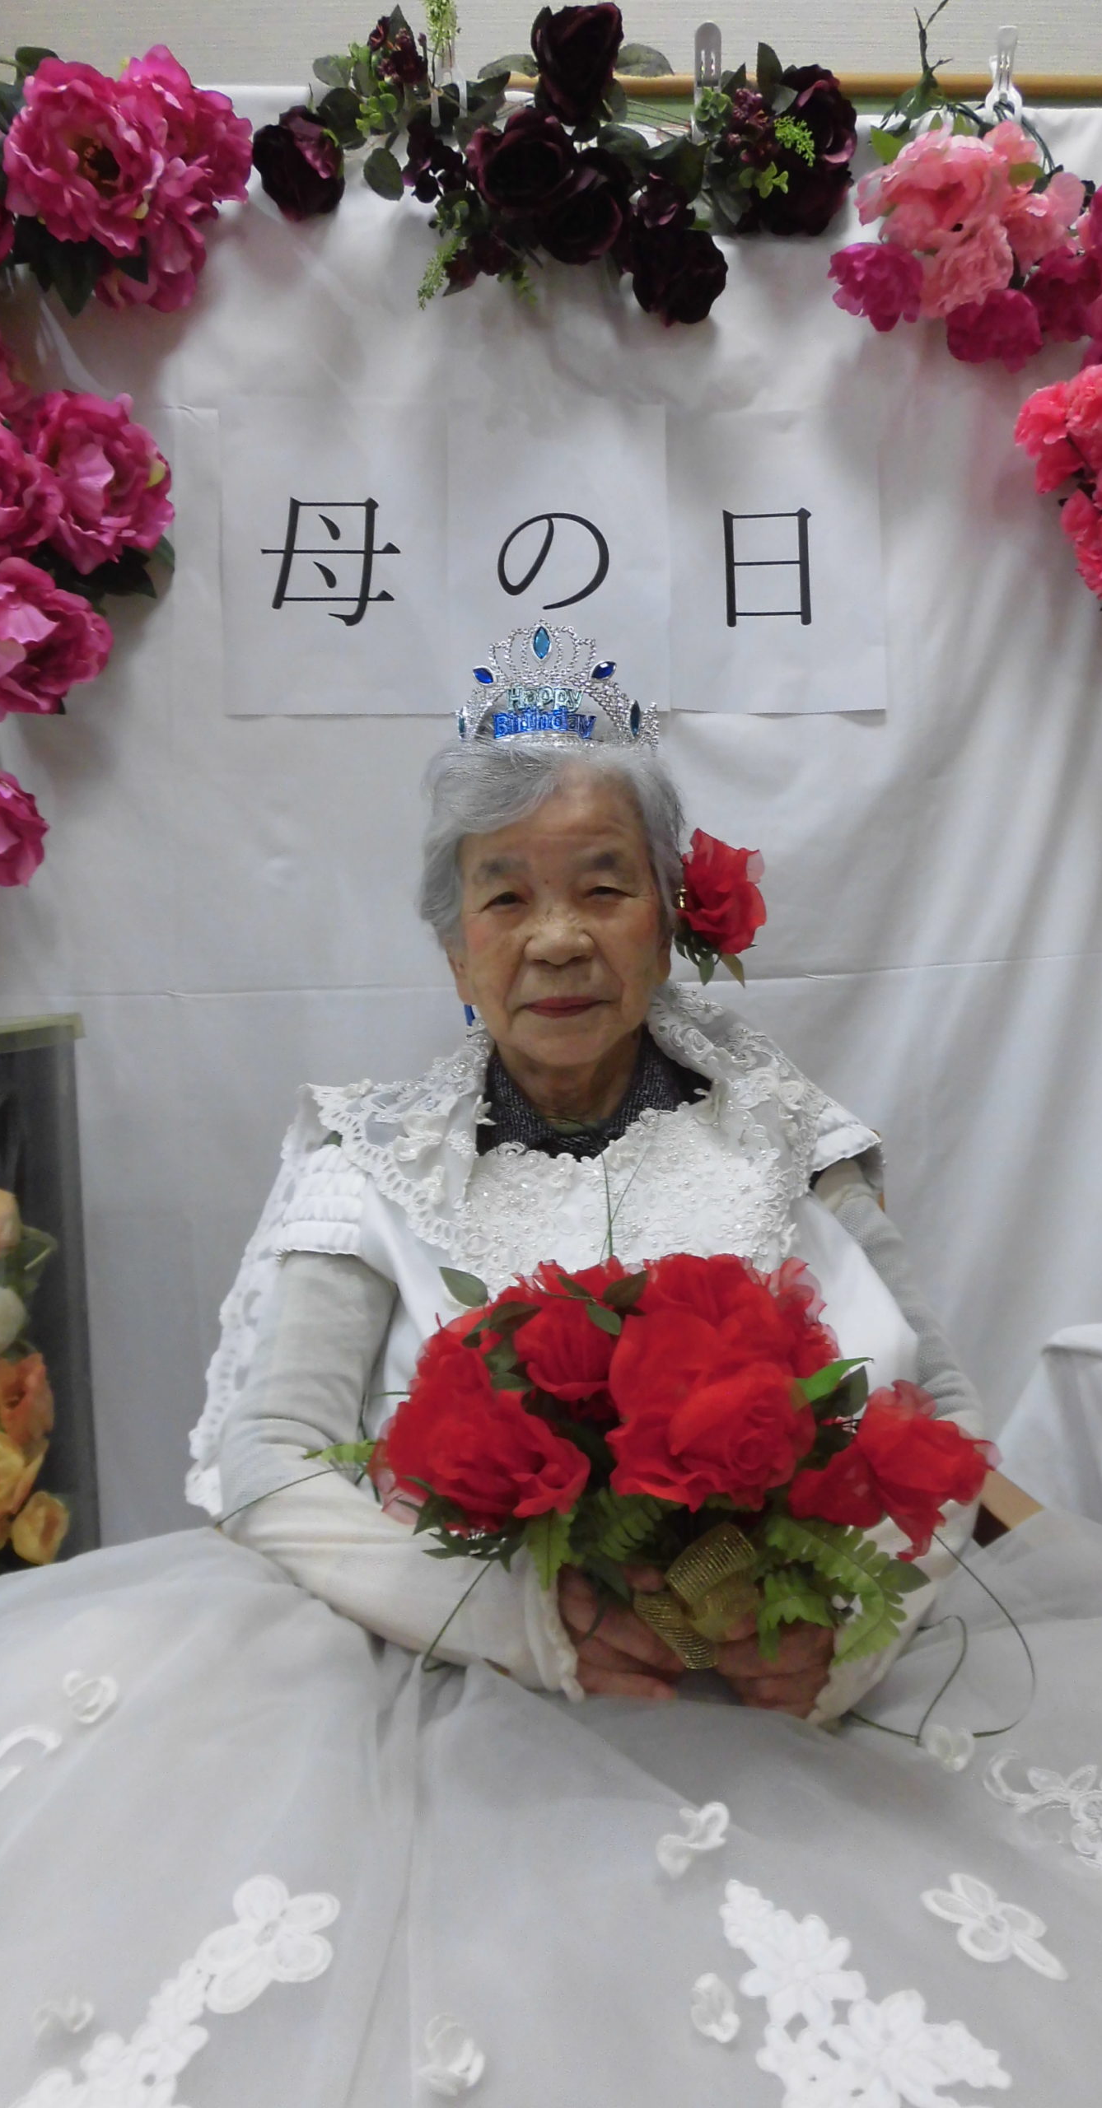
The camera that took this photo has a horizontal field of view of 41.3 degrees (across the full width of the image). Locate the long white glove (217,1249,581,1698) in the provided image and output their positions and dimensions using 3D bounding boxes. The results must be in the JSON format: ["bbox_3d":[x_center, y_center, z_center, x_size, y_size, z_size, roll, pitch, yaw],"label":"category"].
[{"bbox_3d":[-0.100,0.250,0.915,0.140,0.240,0.268,0,-1,-45],"label":"long white glove"}]

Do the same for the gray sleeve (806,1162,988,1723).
[{"bbox_3d":[0.207,0.235,0.935,0.130,0.300,0.245,-1,-1,25],"label":"gray sleeve"}]

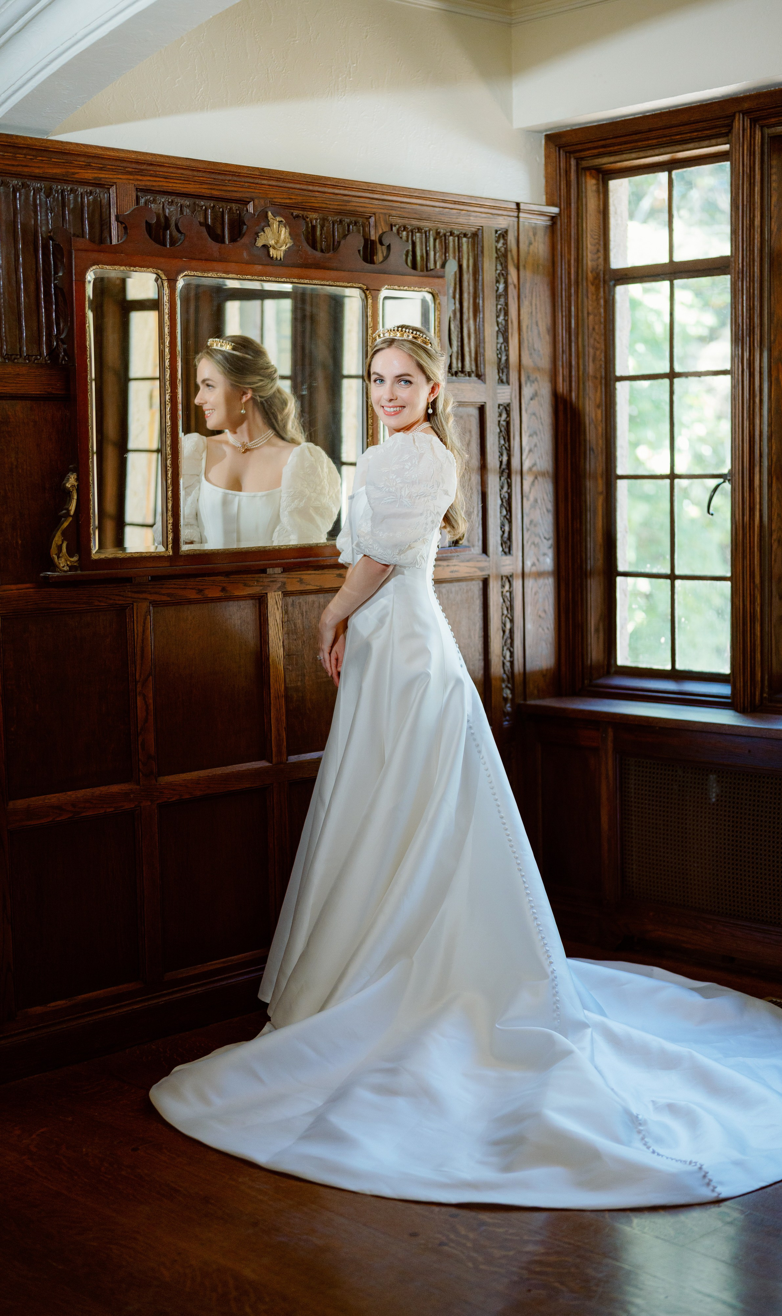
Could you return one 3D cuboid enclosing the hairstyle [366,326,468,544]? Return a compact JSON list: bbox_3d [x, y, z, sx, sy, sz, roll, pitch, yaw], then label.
[{"bbox_3d":[0.058,-0.537,4.360,0.205,0.510,0.285,0,6,15],"label":"hairstyle"}]

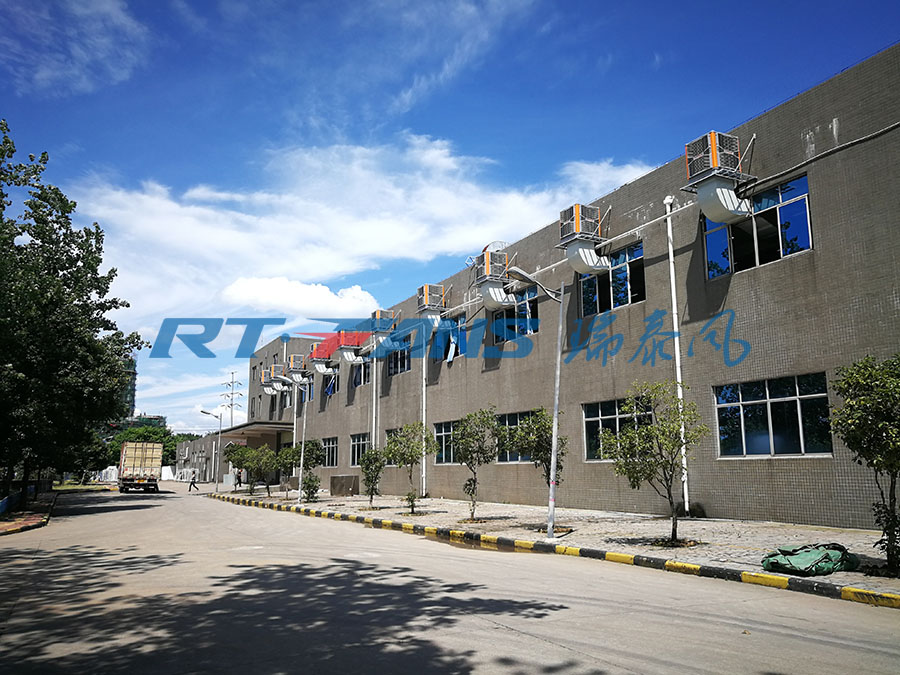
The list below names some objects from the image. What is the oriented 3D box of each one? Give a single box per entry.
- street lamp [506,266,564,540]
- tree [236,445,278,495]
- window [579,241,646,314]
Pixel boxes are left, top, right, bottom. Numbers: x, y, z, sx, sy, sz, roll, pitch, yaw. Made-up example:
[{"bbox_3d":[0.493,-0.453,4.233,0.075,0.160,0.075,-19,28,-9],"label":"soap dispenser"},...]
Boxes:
[{"bbox_3d":[1.822,1.400,15.793,1.628,5.958,0.320,11,-15,-26],"label":"street lamp"},{"bbox_3d":[-11.772,8.203,43.592,1.972,3.196,1.972,6,-12,-27],"label":"tree"},{"bbox_3d":[5.881,-2.035,25.834,0.150,2.150,3.646,5,-12,-27],"label":"window"}]

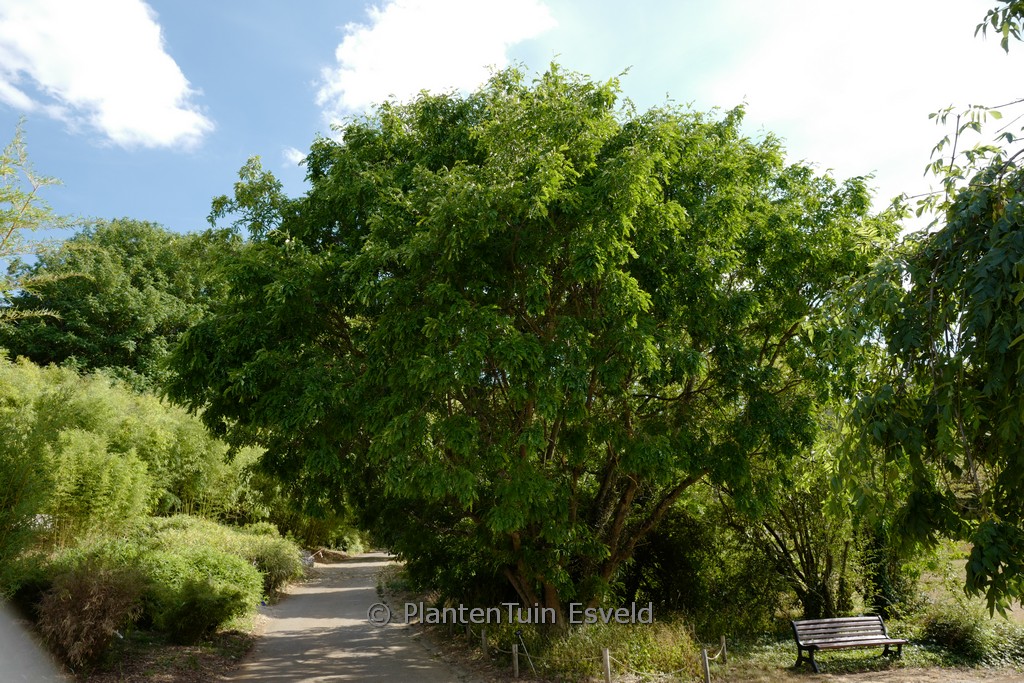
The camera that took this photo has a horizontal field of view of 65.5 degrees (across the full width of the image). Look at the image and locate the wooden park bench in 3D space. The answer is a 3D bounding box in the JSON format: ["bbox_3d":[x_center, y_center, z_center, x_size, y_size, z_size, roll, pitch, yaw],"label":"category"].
[{"bbox_3d":[6.068,5.398,14.276,1.925,0.780,0.670,3,-16,-18],"label":"wooden park bench"}]

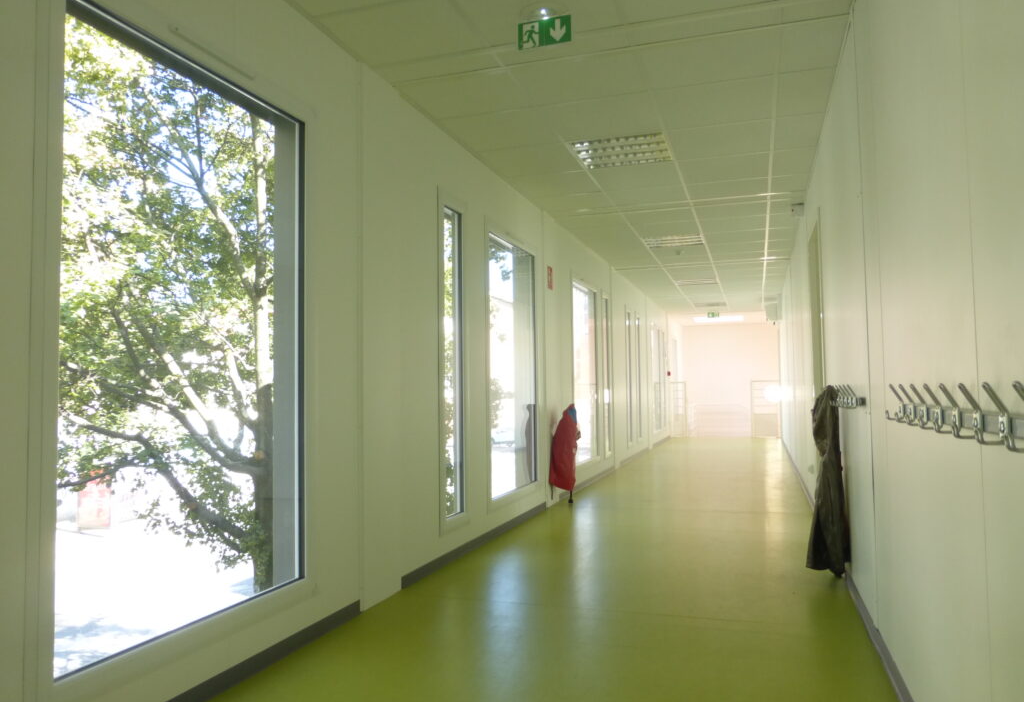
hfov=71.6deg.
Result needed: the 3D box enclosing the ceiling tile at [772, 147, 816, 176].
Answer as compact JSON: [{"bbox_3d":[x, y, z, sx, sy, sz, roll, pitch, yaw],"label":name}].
[{"bbox_3d":[1.890,-1.273,4.773,0.277,0.020,0.598,-1,-3,19],"label":"ceiling tile"}]

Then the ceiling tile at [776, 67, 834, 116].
[{"bbox_3d":[1.495,-1.325,3.637,0.271,0.020,0.615,-1,-3,19],"label":"ceiling tile"}]

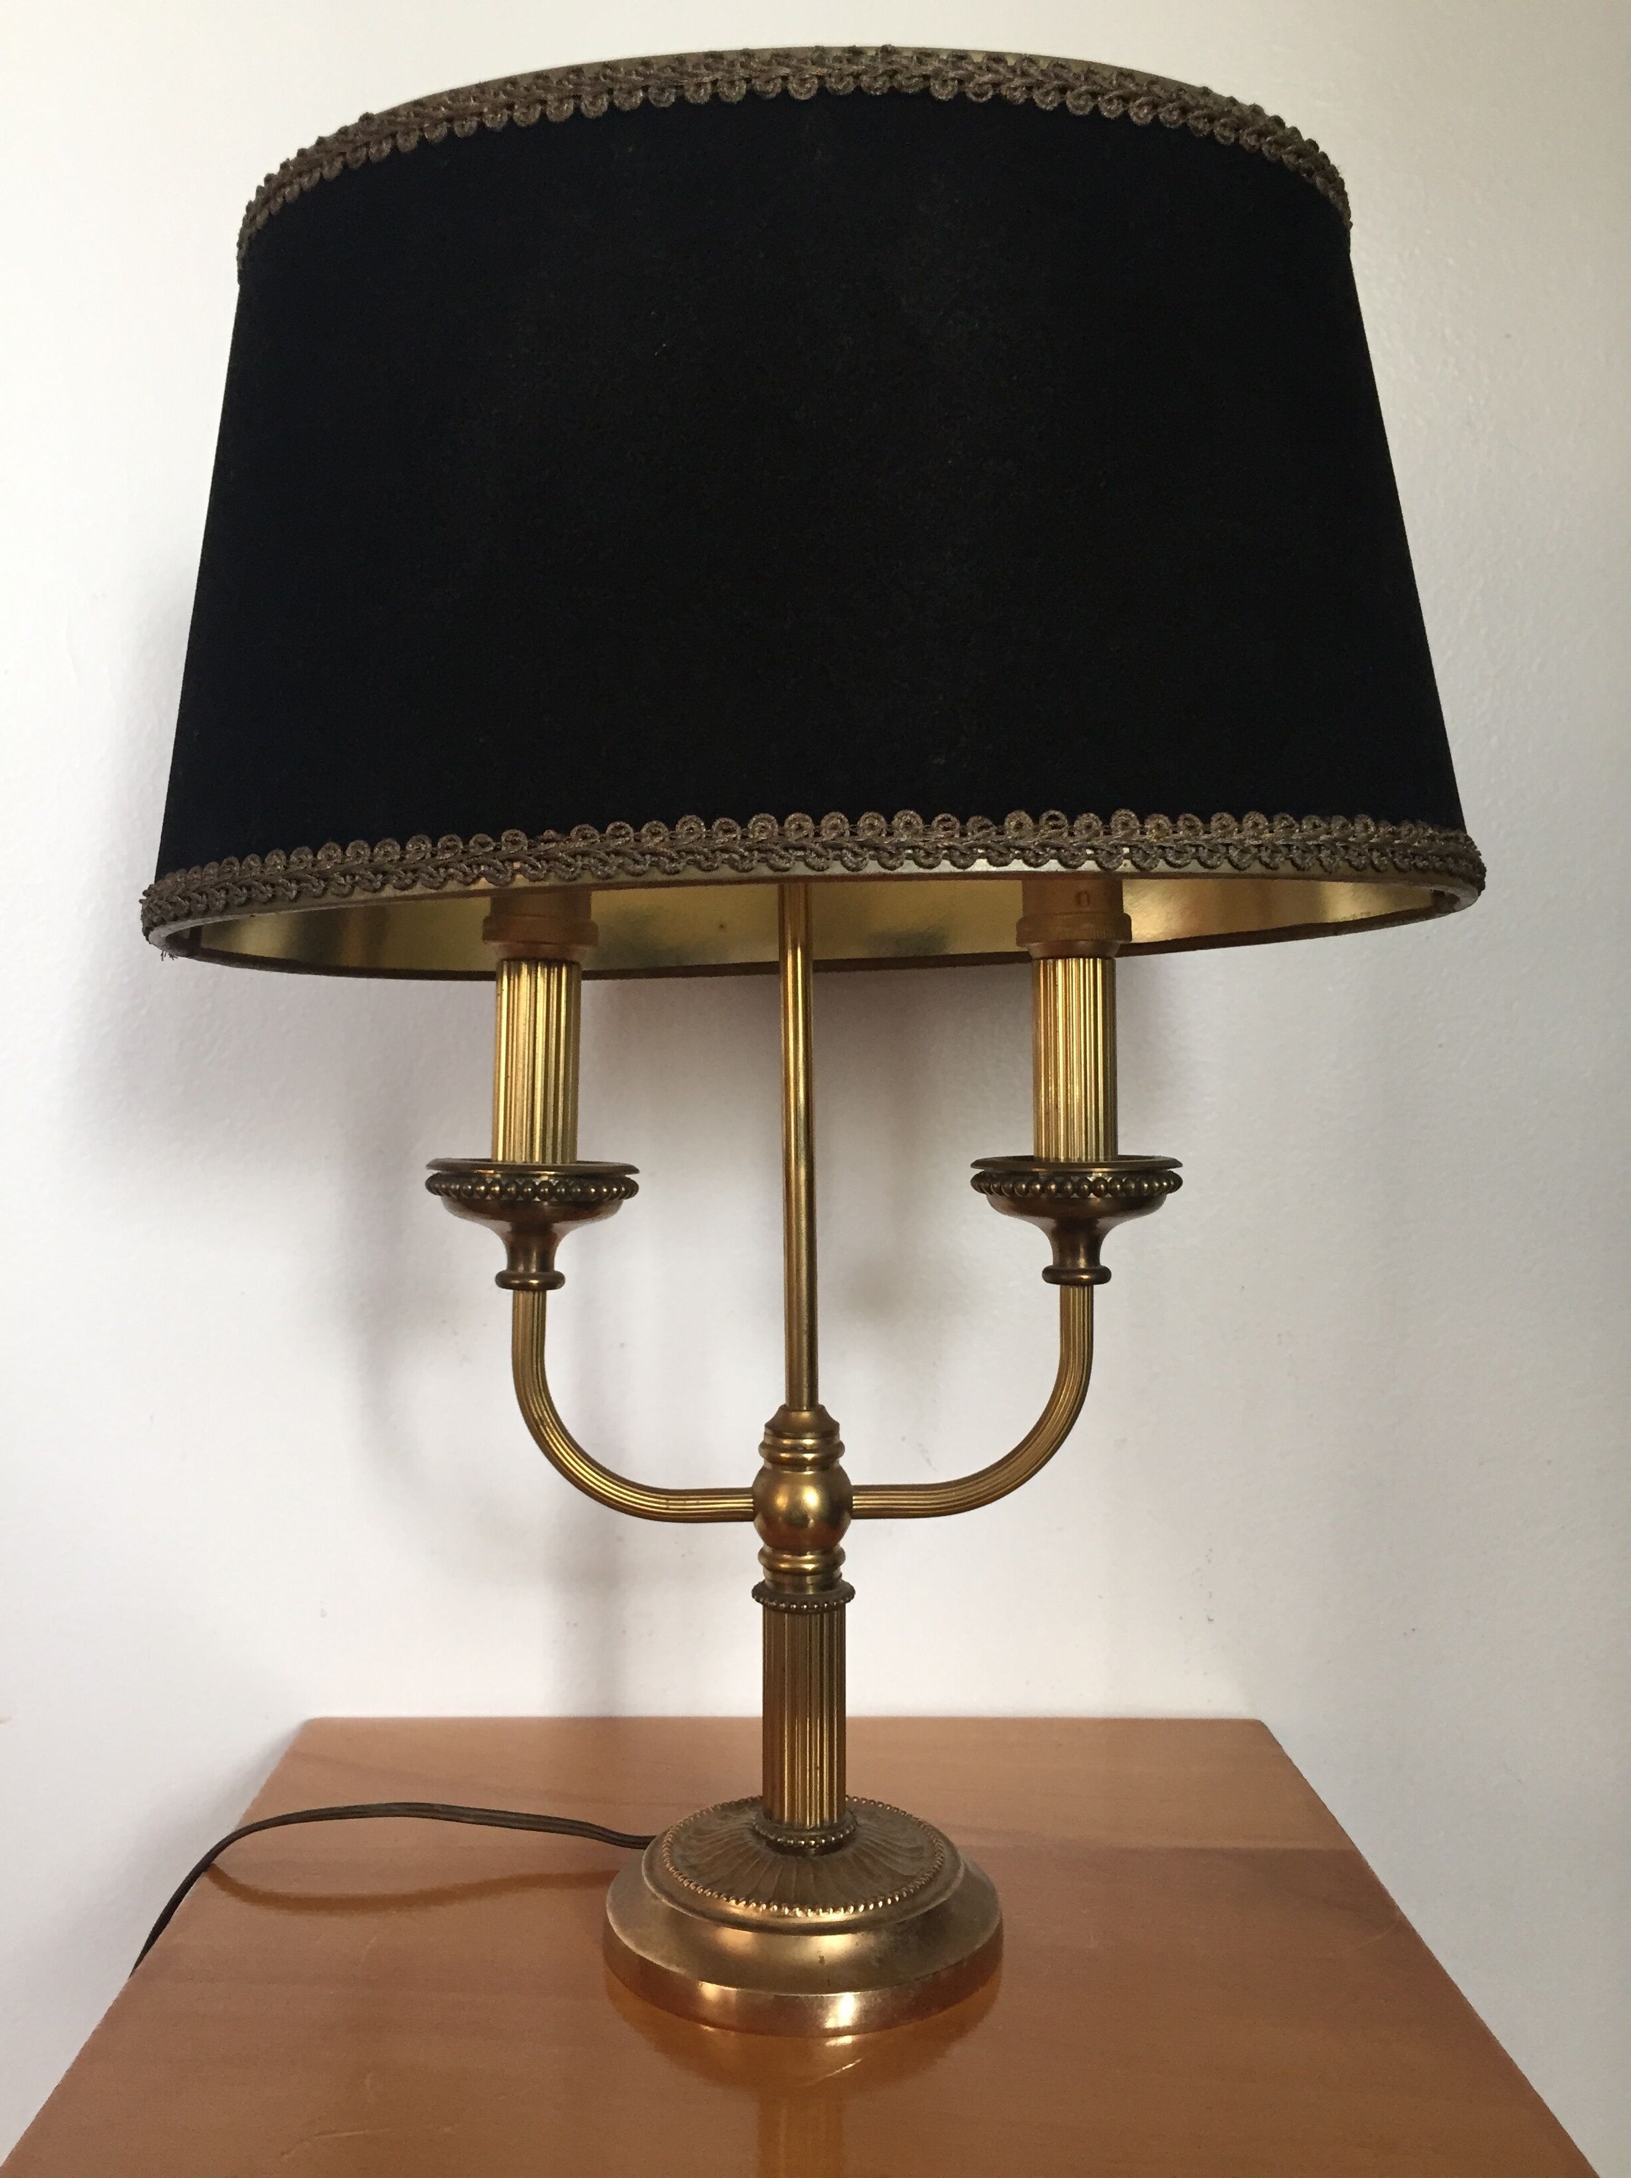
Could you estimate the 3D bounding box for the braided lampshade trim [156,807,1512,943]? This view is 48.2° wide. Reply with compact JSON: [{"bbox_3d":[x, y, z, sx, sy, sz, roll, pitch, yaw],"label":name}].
[{"bbox_3d":[0.001,-0.051,0.497,0.360,0.015,0.240,-2,-1,1],"label":"braided lampshade trim"}]

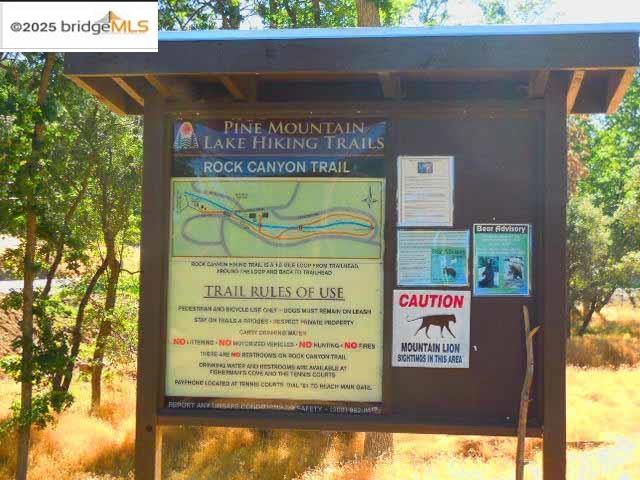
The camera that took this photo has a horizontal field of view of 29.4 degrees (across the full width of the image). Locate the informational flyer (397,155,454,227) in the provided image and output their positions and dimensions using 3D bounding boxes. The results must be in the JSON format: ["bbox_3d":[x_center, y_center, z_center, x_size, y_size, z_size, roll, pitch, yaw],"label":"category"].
[{"bbox_3d":[0.424,-0.194,4.902,0.225,0.280,0.010,0,-3,9],"label":"informational flyer"}]

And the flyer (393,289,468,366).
[{"bbox_3d":[0.445,0.356,4.868,0.307,0.306,0.010,0,-3,9],"label":"flyer"}]

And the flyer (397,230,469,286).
[{"bbox_3d":[0.454,0.073,4.882,0.285,0.223,0.010,0,-3,9],"label":"flyer"}]

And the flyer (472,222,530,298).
[{"bbox_3d":[0.724,0.081,4.839,0.223,0.285,0.010,0,-3,9],"label":"flyer"}]

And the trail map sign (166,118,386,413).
[{"bbox_3d":[-0.183,0.096,4.982,0.896,1.188,0.020,0,-3,9],"label":"trail map sign"}]

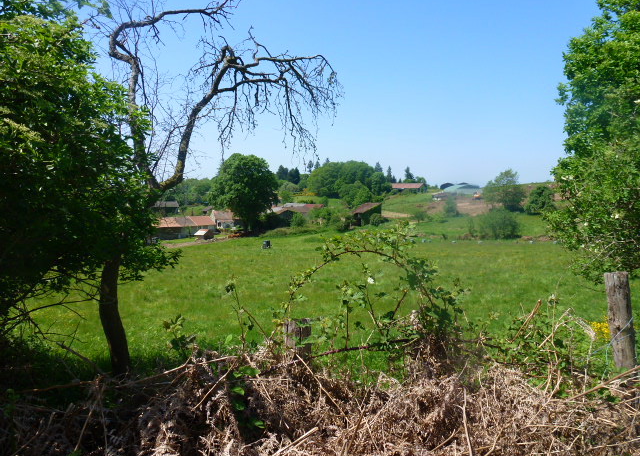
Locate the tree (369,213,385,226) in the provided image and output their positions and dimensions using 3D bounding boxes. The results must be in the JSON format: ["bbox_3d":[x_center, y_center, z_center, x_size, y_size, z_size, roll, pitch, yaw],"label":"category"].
[{"bbox_3d":[10.824,-1.628,85.000,3.065,2.682,2.820,0,2,0],"label":"tree"}]

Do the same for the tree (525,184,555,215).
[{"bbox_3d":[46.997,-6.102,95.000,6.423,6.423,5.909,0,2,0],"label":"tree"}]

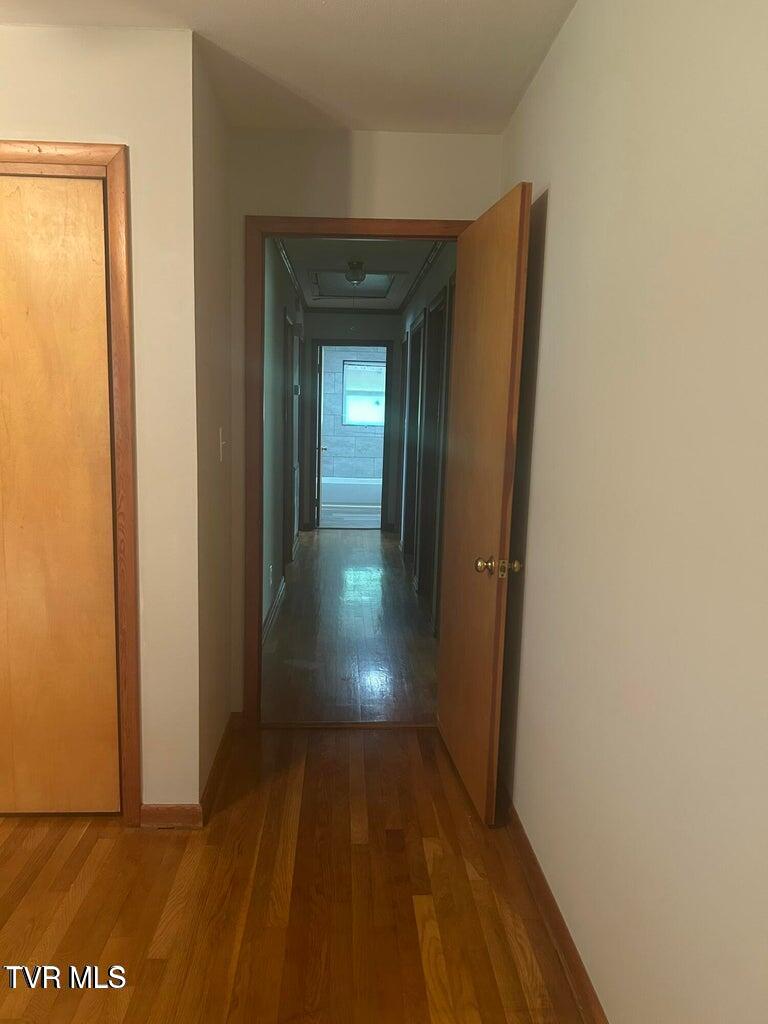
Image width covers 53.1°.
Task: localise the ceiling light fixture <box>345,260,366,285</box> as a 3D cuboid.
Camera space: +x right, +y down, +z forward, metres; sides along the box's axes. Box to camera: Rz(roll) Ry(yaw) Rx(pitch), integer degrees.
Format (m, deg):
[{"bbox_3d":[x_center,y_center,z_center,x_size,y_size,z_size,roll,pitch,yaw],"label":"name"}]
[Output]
[{"bbox_3d":[-0.210,-1.762,5.688,0.165,0.165,0.165,1,8,-3],"label":"ceiling light fixture"}]

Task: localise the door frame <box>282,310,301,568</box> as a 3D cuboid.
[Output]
[{"bbox_3d":[-0.794,-0.541,6.333,0.100,2.080,0.930,1,8,-3],"label":"door frame"}]

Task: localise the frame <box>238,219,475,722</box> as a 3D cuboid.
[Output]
[{"bbox_3d":[-0.118,-0.106,3.212,0.910,2.120,0.090,1,8,-3],"label":"frame"}]

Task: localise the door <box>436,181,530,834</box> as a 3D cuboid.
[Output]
[{"bbox_3d":[0.340,-0.024,2.842,0.036,2.040,0.780,0,8,-9],"label":"door"}]

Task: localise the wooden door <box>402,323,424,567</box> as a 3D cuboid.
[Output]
[{"bbox_3d":[0.263,-0.498,6.438,0.050,2.020,0.880,1,8,-3],"label":"wooden door"}]

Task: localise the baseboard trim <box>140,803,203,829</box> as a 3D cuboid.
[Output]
[{"bbox_3d":[-0.696,0.997,2.525,0.200,0.077,0.020,1,8,-3],"label":"baseboard trim"}]

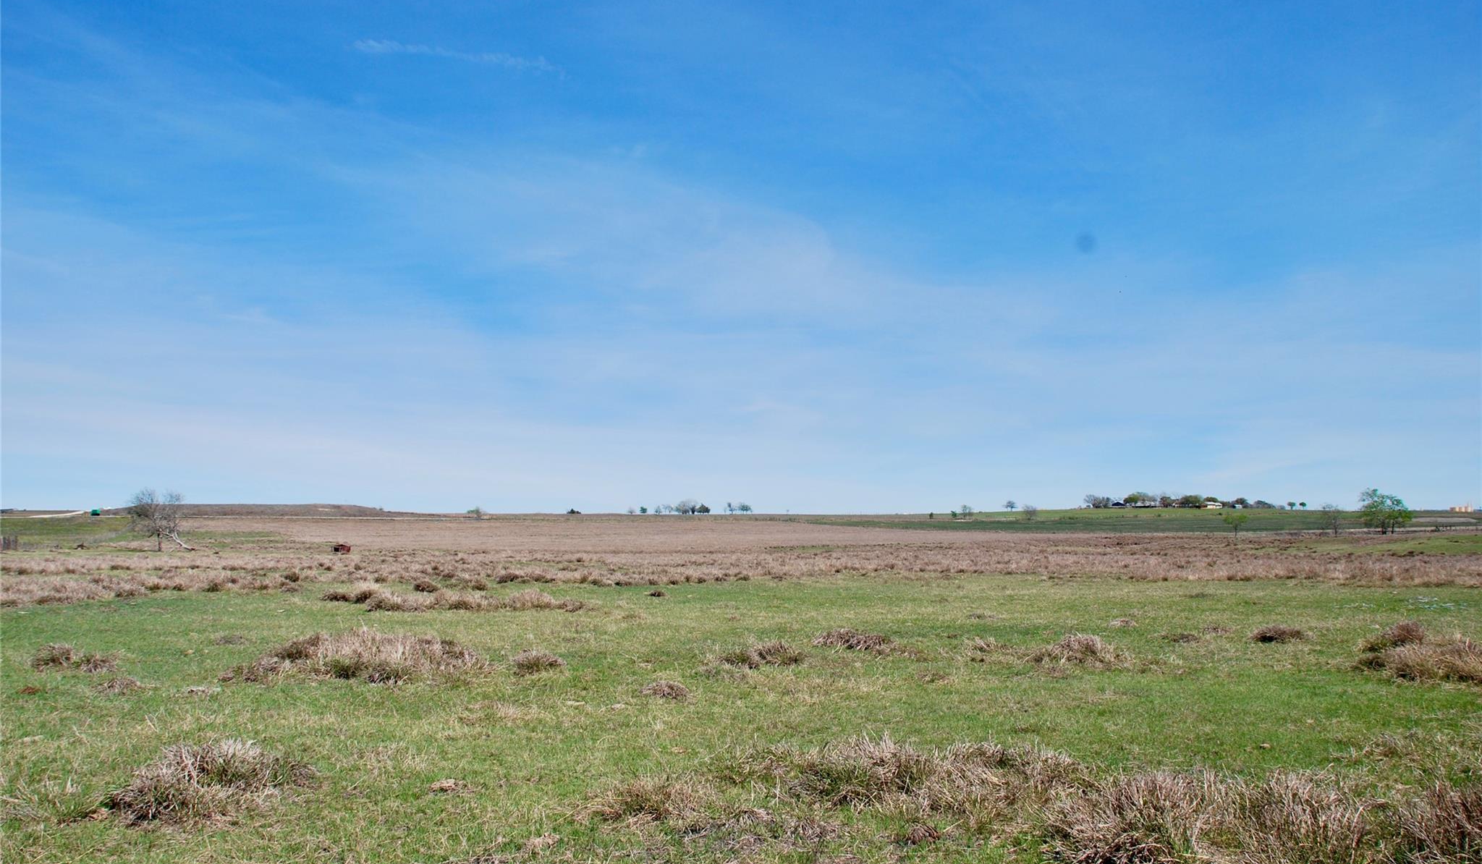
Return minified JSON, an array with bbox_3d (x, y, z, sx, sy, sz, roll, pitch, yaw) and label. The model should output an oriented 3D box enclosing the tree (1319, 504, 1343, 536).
[{"bbox_3d":[82.250,12.190,155.000,3.100,4.500,3.100,-2,-5,28],"label":"tree"}]

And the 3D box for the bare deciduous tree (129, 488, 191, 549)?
[{"bbox_3d":[-44.920,6.790,86.000,4.300,4.900,4.200,2,-5,-27],"label":"bare deciduous tree"}]

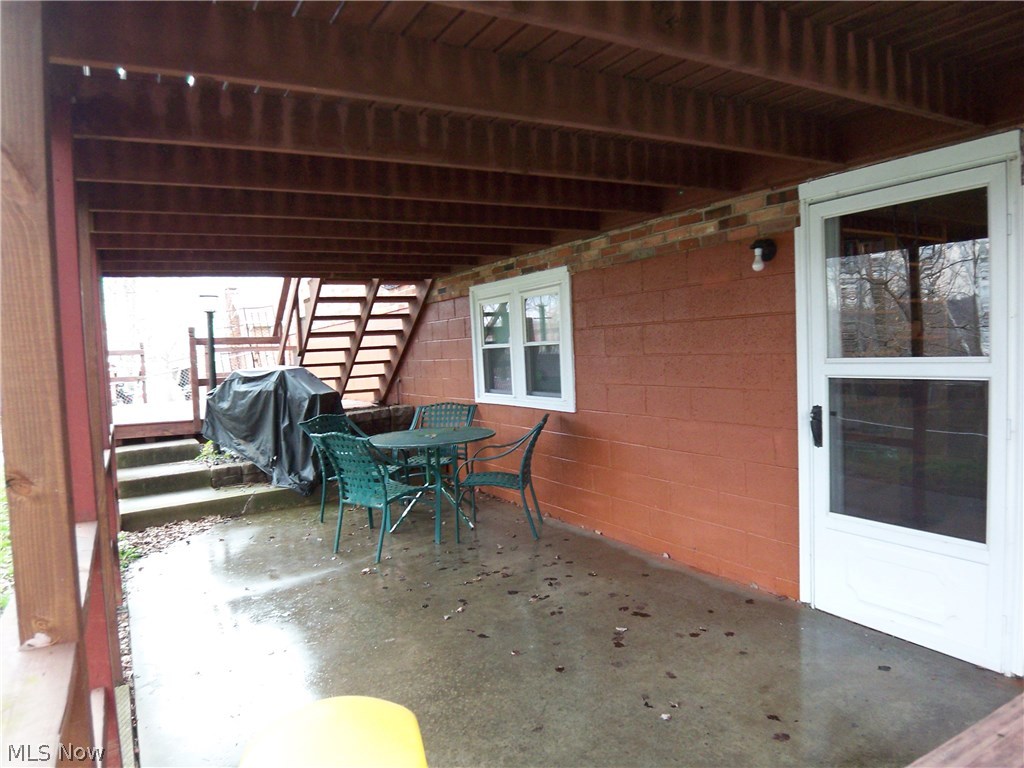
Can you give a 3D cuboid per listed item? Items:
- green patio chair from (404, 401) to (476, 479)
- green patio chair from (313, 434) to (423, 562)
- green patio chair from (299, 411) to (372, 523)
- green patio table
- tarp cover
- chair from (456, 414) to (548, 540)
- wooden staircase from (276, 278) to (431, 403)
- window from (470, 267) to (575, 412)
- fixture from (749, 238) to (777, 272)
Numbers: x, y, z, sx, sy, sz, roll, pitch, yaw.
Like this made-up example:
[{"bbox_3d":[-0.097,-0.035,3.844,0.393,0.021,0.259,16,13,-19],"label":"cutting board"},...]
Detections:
[{"bbox_3d":[-0.690,0.669,6.328,0.610,0.890,0.680,-2,3,15],"label":"green patio chair"},{"bbox_3d":[-0.975,0.763,4.951,0.610,0.890,0.680,-1,4,37],"label":"green patio chair"},{"bbox_3d":[-1.341,0.727,5.909,0.680,0.890,0.610,-1,4,25],"label":"green patio chair"},{"bbox_3d":[-0.657,0.791,5.723,1.070,0.713,1.070,-3,3,0],"label":"green patio table"},{"bbox_3d":[-2.481,0.468,7.171,1.380,1.240,0.520,-2,4,22],"label":"tarp cover"},{"bbox_3d":[-0.040,0.698,5.235,0.680,0.890,0.610,-3,3,6],"label":"chair"},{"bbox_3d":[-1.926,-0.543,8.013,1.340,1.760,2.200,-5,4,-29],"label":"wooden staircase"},{"bbox_3d":[0.047,-0.359,5.976,0.100,1.130,1.715,-5,4,-29],"label":"window"},{"bbox_3d":[1.303,-0.664,3.545,0.140,0.180,0.115,-5,4,-29],"label":"fixture"}]

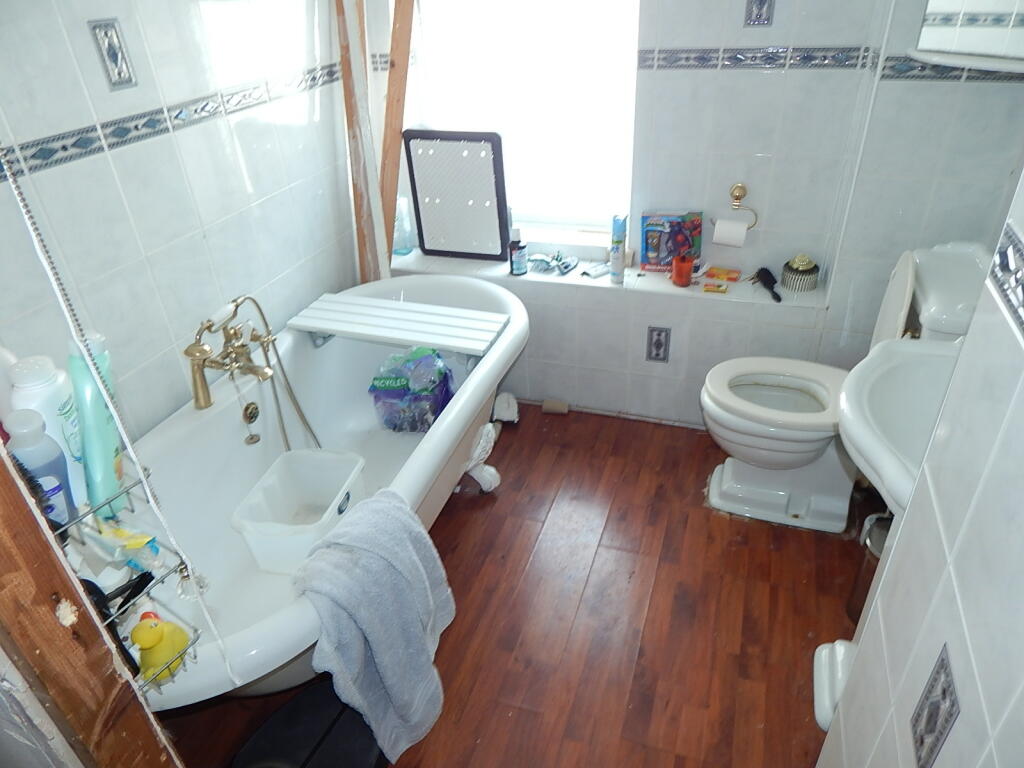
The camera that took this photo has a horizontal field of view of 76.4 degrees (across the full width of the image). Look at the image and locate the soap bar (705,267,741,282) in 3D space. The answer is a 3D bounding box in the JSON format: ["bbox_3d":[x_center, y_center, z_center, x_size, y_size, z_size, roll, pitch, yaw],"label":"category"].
[{"bbox_3d":[0.746,-0.387,2.301,0.108,0.020,0.060,9,35,17],"label":"soap bar"}]

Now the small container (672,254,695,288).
[{"bbox_3d":[0.597,-0.399,2.278,0.076,0.098,0.076,9,35,18],"label":"small container"}]

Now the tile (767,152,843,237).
[{"bbox_3d":[0.967,-0.637,2.191,0.200,0.253,0.010,9,35,18],"label":"tile"}]

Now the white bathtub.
[{"bbox_3d":[-0.471,0.276,1.840,0.790,0.570,1.700,8,34,16],"label":"white bathtub"}]

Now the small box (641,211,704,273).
[{"bbox_3d":[0.579,-0.516,2.357,0.217,0.212,0.060,9,35,18],"label":"small box"}]

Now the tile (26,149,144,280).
[{"bbox_3d":[-0.959,-0.380,1.485,0.010,0.250,0.200,9,35,17],"label":"tile"}]

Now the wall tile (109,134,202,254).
[{"bbox_3d":[-0.875,-0.471,1.605,0.010,0.250,0.200,8,34,16],"label":"wall tile"}]

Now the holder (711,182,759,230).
[{"bbox_3d":[0.769,-0.607,2.239,0.152,0.145,0.080,9,35,18],"label":"holder"}]

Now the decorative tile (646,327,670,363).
[{"bbox_3d":[0.528,-0.138,2.335,0.079,0.142,0.009,9,35,17],"label":"decorative tile"}]

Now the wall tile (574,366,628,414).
[{"bbox_3d":[0.347,0.024,2.525,0.200,0.195,0.010,8,34,16],"label":"wall tile"}]

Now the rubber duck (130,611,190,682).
[{"bbox_3d":[-0.501,0.376,0.928,0.068,0.078,0.082,-11,33,-13],"label":"rubber duck"}]

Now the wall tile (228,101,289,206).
[{"bbox_3d":[-0.770,-0.701,1.984,0.010,0.253,0.200,9,35,18],"label":"wall tile"}]

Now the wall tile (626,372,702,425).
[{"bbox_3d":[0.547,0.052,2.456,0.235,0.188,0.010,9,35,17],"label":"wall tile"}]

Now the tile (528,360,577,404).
[{"bbox_3d":[0.169,-0.006,2.635,0.200,0.199,0.010,9,35,18],"label":"tile"}]

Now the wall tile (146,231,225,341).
[{"bbox_3d":[-0.881,-0.273,1.779,0.010,0.250,0.200,9,35,17],"label":"wall tile"}]

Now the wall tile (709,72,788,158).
[{"bbox_3d":[0.753,-0.866,2.084,0.200,0.250,0.010,9,35,17],"label":"wall tile"}]

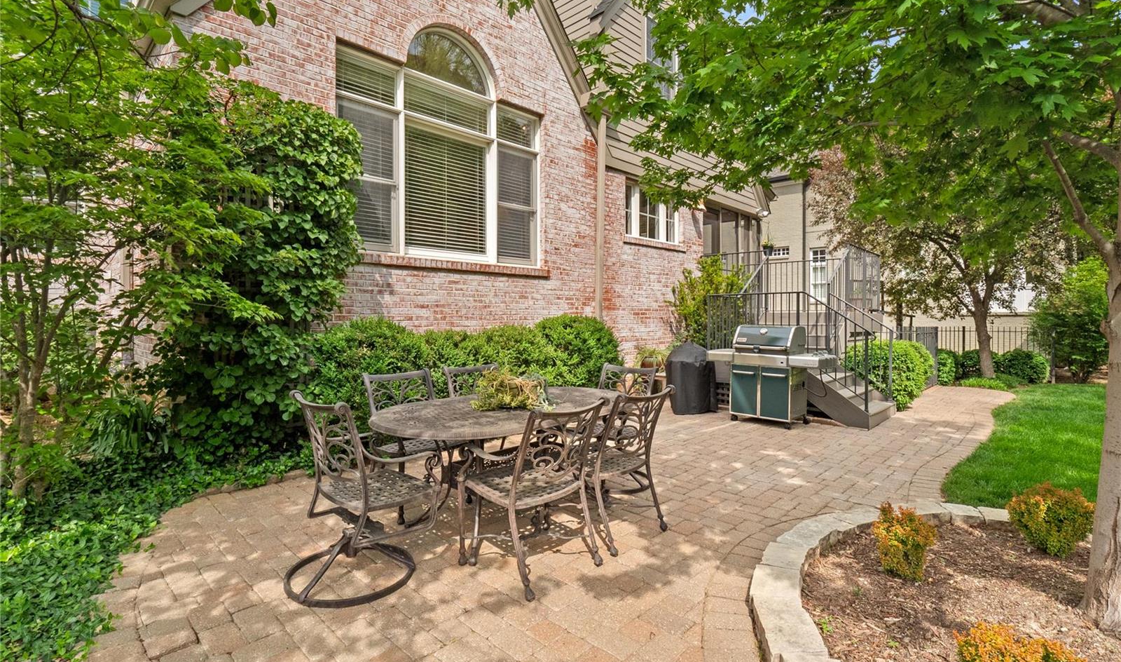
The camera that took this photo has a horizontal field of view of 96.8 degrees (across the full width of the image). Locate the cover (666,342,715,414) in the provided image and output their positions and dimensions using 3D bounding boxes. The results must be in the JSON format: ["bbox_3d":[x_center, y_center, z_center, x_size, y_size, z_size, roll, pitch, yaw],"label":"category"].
[{"bbox_3d":[1.860,0.649,7.091,0.670,0.999,0.660,0,1,15],"label":"cover"}]

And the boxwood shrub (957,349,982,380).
[{"bbox_3d":[9.489,0.754,11.513,0.600,0.679,0.620,1,1,40],"label":"boxwood shrub"}]

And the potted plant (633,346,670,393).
[{"bbox_3d":[1.482,0.602,8.060,0.580,0.723,0.550,0,1,10],"label":"potted plant"}]

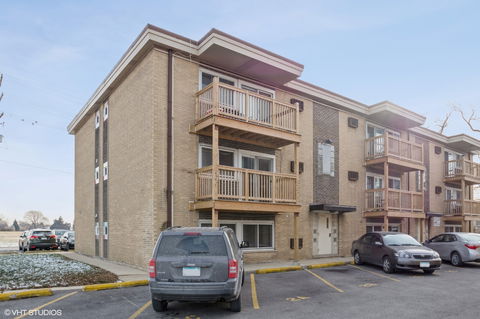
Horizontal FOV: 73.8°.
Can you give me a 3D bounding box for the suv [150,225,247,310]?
[{"bbox_3d":[-0.800,2.474,7.850,1.760,1.670,4.400,0,-11,2],"label":"suv"}]

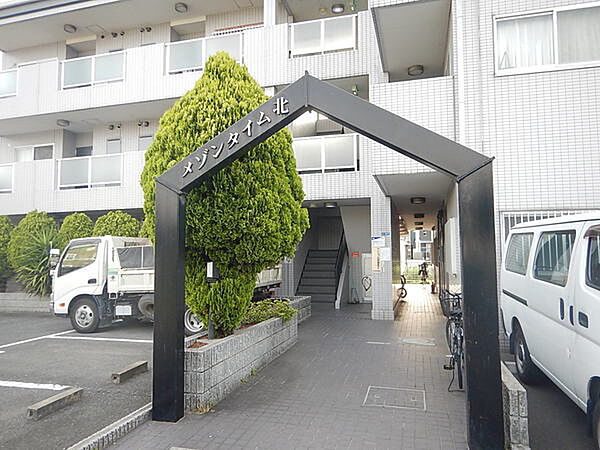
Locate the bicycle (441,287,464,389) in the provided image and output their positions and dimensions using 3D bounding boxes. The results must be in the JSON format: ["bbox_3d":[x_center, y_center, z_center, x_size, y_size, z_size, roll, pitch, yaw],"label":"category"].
[{"bbox_3d":[1.941,1.327,5.119,0.540,1.050,1.750,-1,-4,15],"label":"bicycle"}]

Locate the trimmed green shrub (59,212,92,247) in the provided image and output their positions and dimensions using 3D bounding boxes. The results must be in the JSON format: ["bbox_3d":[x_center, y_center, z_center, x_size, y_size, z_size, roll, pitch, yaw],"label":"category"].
[{"bbox_3d":[-5.968,0.479,11.156,1.100,1.635,1.100,-1,-4,15],"label":"trimmed green shrub"}]

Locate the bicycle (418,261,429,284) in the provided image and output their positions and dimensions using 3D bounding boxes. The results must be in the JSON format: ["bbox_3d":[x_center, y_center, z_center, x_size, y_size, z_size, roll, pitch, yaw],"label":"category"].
[{"bbox_3d":[6.364,2.439,21.523,0.550,1.040,1.700,-1,-4,15],"label":"bicycle"}]

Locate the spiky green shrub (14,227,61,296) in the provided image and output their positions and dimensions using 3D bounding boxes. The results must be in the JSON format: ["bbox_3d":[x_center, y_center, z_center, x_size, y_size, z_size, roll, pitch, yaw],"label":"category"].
[{"bbox_3d":[-6.778,0.930,10.962,1.380,1.786,1.300,-1,-4,15],"label":"spiky green shrub"}]

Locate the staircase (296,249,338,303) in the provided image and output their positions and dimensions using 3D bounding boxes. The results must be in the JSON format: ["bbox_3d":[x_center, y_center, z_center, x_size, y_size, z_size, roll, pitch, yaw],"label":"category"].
[{"bbox_3d":[0.717,1.646,13.705,1.270,1.600,2.000,-1,-4,15],"label":"staircase"}]

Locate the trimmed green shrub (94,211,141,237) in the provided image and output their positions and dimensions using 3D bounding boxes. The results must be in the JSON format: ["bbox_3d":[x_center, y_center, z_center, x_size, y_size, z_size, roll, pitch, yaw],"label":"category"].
[{"bbox_3d":[-4.768,0.426,10.856,1.280,1.617,1.250,-1,-4,15],"label":"trimmed green shrub"}]

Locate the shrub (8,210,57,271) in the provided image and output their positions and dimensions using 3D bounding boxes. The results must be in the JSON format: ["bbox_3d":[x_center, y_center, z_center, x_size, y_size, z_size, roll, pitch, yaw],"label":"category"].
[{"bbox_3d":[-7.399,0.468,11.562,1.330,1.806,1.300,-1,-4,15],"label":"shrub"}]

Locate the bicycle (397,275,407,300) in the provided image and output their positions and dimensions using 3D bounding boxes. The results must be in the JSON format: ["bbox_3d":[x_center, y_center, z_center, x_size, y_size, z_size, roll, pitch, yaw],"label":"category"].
[{"bbox_3d":[3.467,2.024,14.146,0.500,0.880,1.400,-1,-4,15],"label":"bicycle"}]

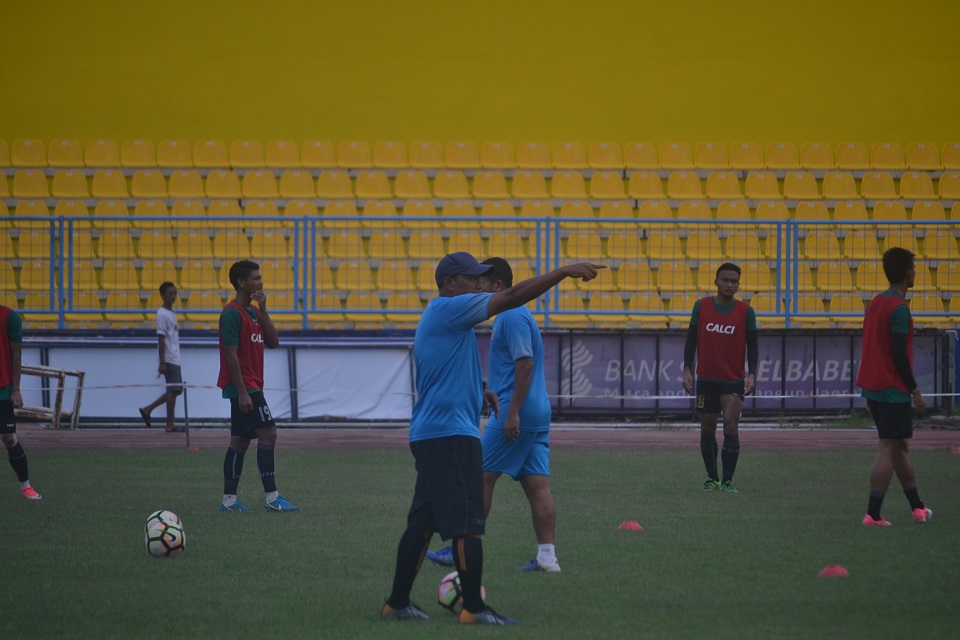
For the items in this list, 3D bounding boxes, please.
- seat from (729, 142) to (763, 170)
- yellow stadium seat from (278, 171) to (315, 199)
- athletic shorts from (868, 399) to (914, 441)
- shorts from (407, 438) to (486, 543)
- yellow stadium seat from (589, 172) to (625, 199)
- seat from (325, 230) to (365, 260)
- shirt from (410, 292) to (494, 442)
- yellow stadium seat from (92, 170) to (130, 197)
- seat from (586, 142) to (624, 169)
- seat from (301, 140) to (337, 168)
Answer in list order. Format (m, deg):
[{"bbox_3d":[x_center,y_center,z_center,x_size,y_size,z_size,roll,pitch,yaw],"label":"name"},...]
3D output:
[{"bbox_3d":[3.407,-2.097,92.278,0.440,0.350,0.420,0,0,-5],"label":"seat"},{"bbox_3d":[-2.310,-1.702,90.778,0.440,0.350,0.420,0,0,-5],"label":"yellow stadium seat"},{"bbox_3d":[2.606,0.560,45.600,0.280,0.380,0.350,0,0,-35],"label":"athletic shorts"},{"bbox_3d":[-0.158,0.756,33.000,0.360,0.520,0.380,0,0,-7],"label":"shorts"},{"bbox_3d":[1.542,-1.640,87.777,0.440,0.345,0.420,0,0,-3],"label":"yellow stadium seat"},{"bbox_3d":[-1.670,-0.920,88.939,0.440,0.350,0.420,0,0,-5],"label":"seat"},{"bbox_3d":[-0.127,0.219,33.200,0.370,0.690,0.470,0,0,-15],"label":"shirt"},{"bbox_3d":[-4.711,-1.728,91.723,0.450,0.355,0.420,0,0,-5],"label":"yellow stadium seat"},{"bbox_3d":[1.597,-2.107,92.104,0.440,0.350,0.420,0,0,-5],"label":"seat"},{"bbox_3d":[-2.006,-2.056,89.442,0.450,0.350,0.420,0,0,-4],"label":"seat"}]

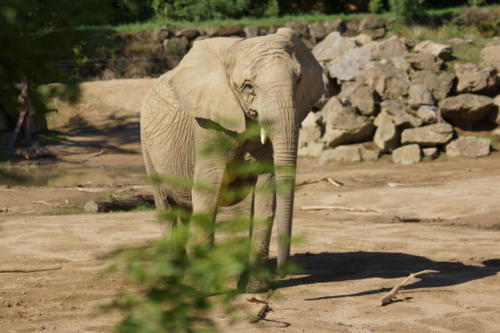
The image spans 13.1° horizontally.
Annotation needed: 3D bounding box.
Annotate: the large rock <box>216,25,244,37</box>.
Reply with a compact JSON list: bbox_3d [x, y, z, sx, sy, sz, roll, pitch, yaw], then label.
[{"bbox_3d":[-0.404,-2.820,45.200,0.580,0.250,0.420,0,6,0],"label":"large rock"}]

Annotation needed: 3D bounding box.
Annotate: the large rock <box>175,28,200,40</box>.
[{"bbox_3d":[-1.319,-2.786,46.000,0.550,0.270,0.400,0,4,0],"label":"large rock"}]

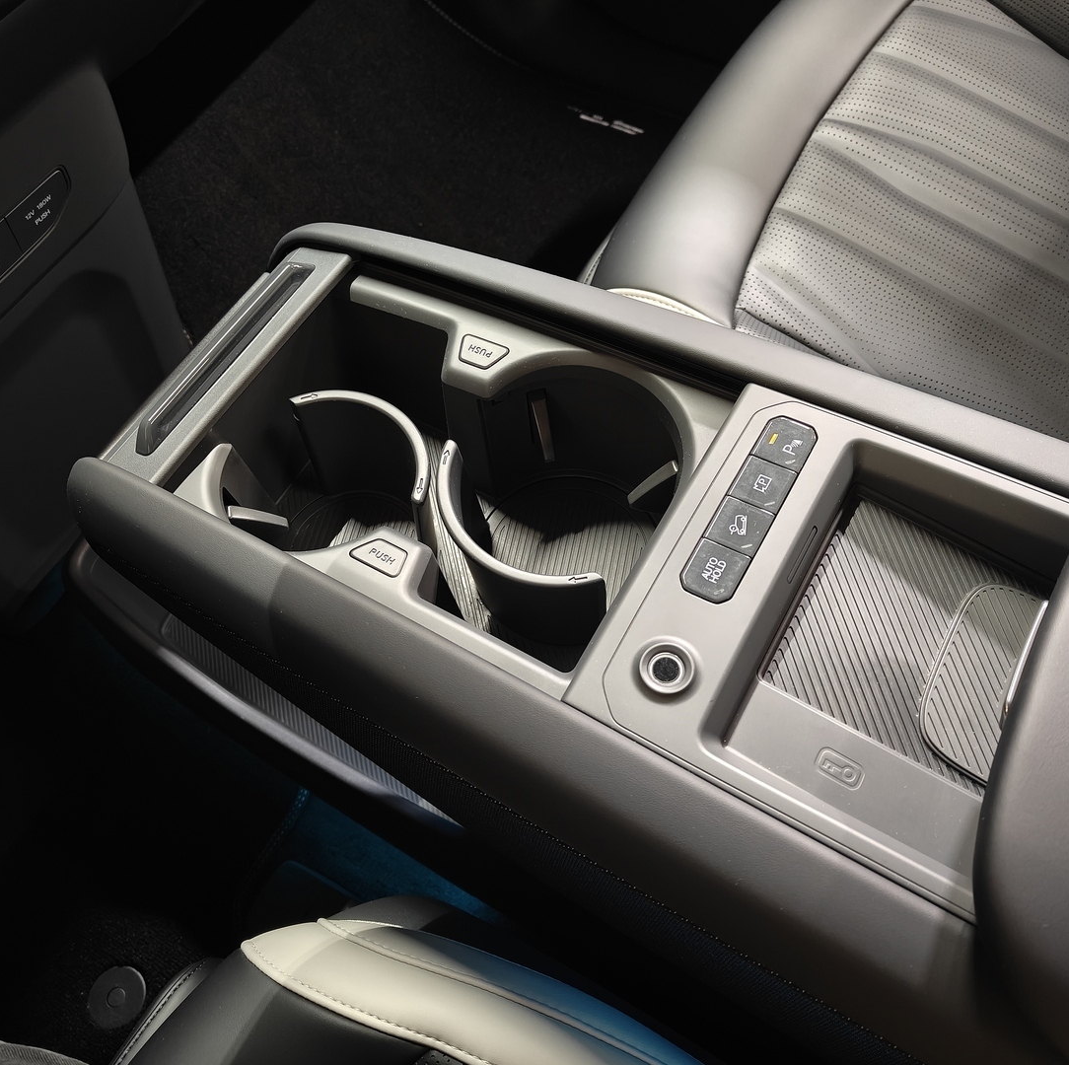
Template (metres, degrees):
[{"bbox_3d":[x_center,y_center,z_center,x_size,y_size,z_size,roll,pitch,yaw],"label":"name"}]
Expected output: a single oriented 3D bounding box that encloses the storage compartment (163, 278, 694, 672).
[{"bbox_3d":[-0.034,-0.010,0.443,0.195,0.098,0.143,25,66,19],"label":"storage compartment"}]

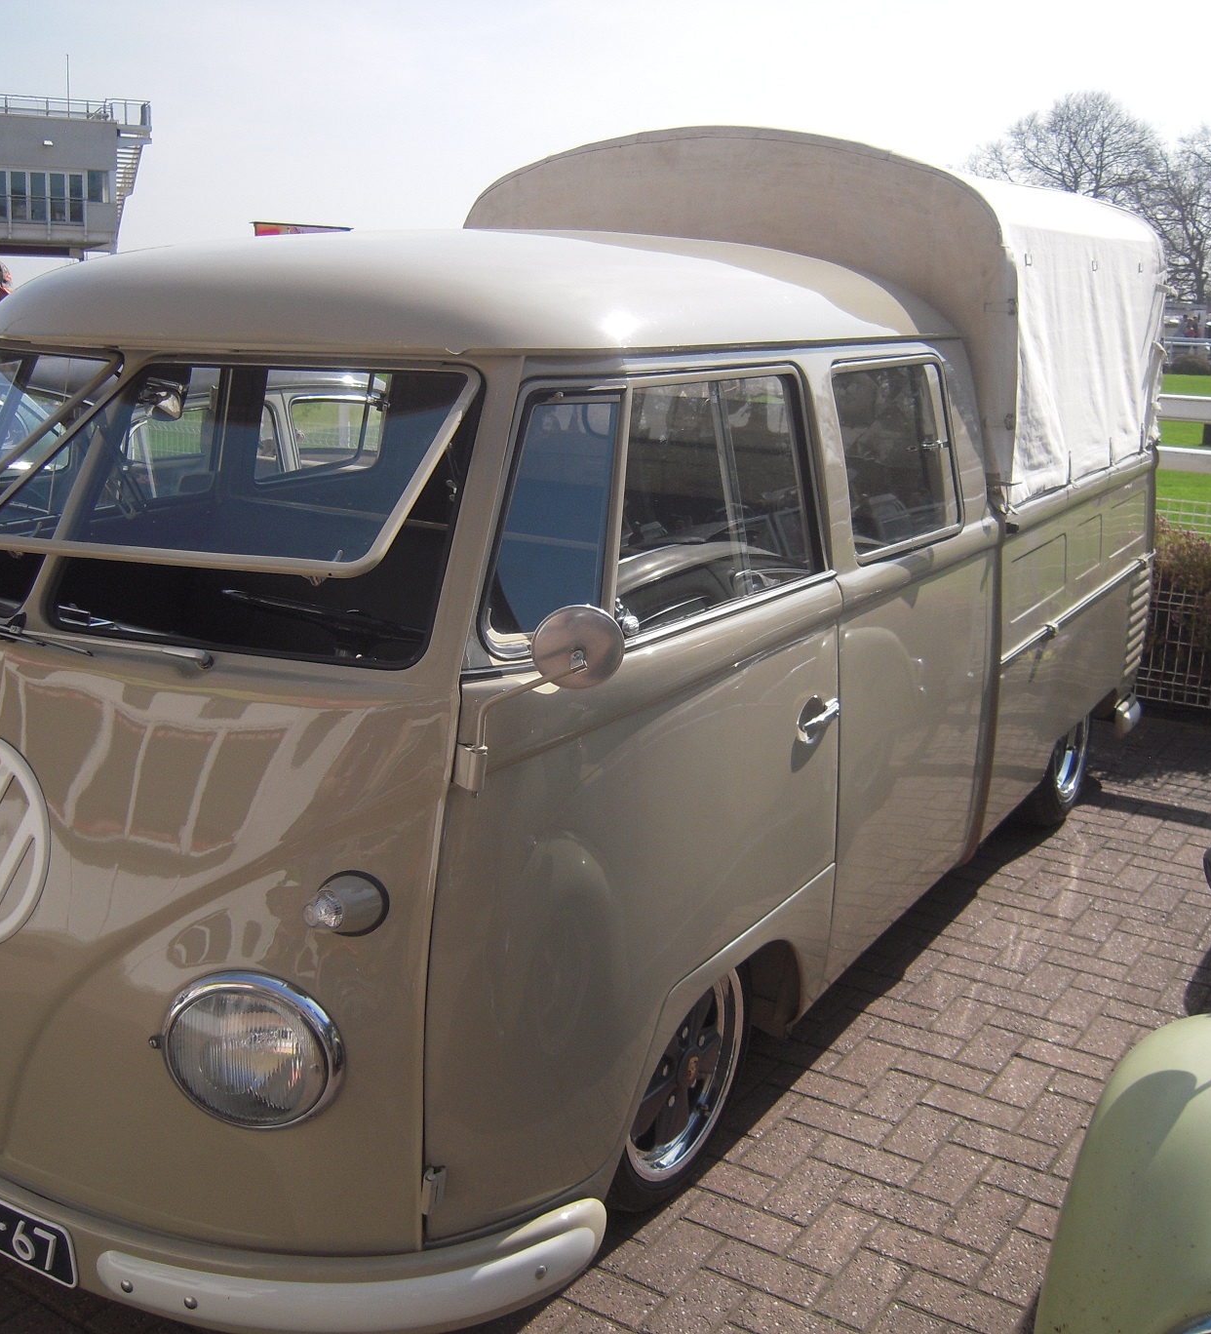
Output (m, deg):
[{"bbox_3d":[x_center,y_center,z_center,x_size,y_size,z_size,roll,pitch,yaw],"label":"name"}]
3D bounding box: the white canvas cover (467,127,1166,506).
[{"bbox_3d":[0.709,-1.113,4.425,1.700,0.890,1.720,11,18,30],"label":"white canvas cover"}]

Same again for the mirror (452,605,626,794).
[{"bbox_3d":[-0.089,0.046,1.851,0.229,0.280,0.080,4,15,8],"label":"mirror"}]

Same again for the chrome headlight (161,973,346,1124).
[{"bbox_3d":[-0.480,0.530,1.953,0.240,0.240,0.110,4,15,6],"label":"chrome headlight"}]

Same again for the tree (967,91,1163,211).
[{"bbox_3d":[34.898,-34.894,107.995,15.645,15.604,14.394,6,16,16],"label":"tree"}]

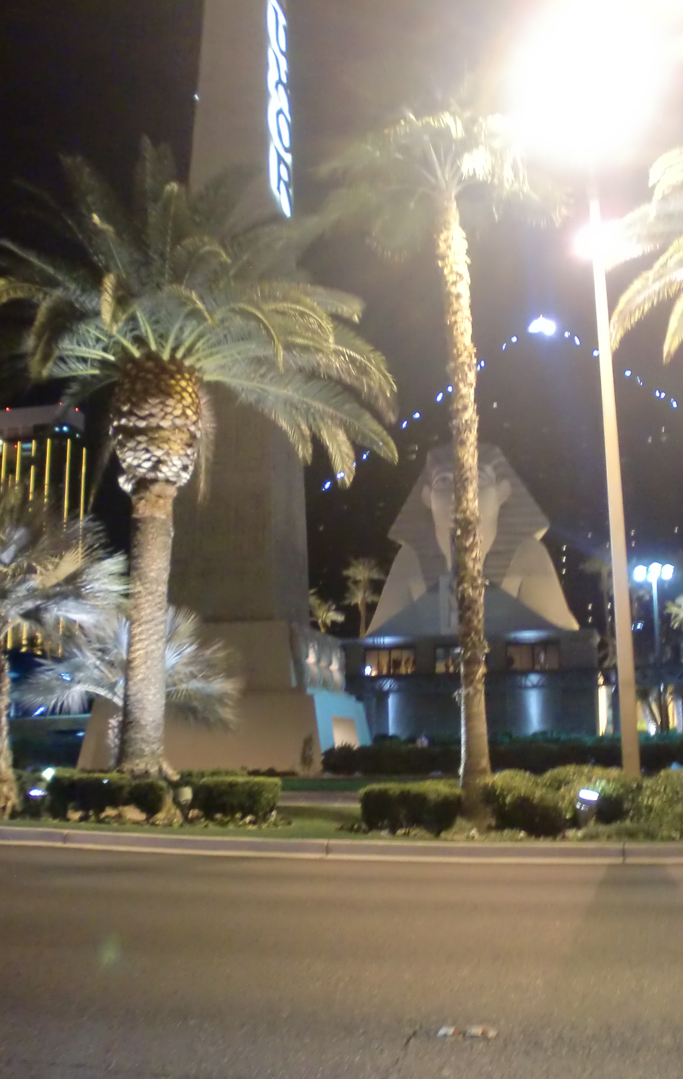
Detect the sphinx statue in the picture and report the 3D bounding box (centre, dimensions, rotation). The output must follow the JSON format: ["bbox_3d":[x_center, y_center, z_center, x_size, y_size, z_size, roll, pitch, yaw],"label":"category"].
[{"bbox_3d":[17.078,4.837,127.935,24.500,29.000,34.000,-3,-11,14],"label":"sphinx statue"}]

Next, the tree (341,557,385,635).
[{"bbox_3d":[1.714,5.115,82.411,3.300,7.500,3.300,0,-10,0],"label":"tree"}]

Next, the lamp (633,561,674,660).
[{"bbox_3d":[22.041,8.577,76.336,2.600,14.257,2.210,-2,-11,8],"label":"lamp"}]

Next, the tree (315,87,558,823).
[{"bbox_3d":[1.498,-1.310,14.770,3.100,10.080,3.100,-3,-11,14],"label":"tree"}]

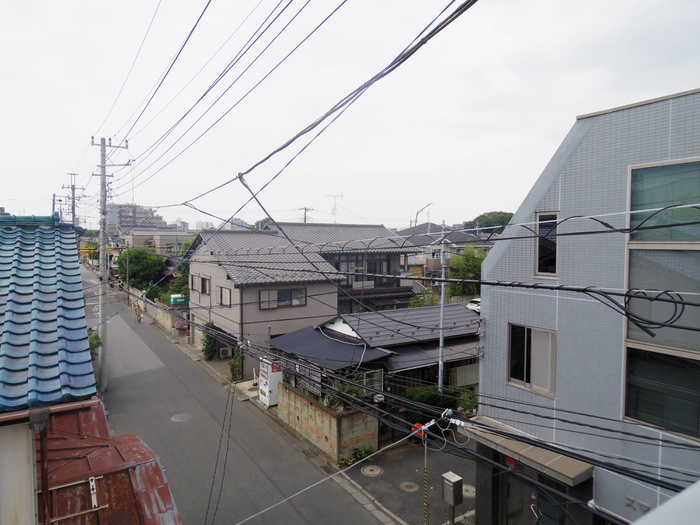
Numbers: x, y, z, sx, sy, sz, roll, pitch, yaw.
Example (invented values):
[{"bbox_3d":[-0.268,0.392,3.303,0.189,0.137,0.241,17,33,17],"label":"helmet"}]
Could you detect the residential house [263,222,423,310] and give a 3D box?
[{"bbox_3d":[-1.193,1.043,39.219,12.100,8.600,11.500,-1,3,-32],"label":"residential house"}]

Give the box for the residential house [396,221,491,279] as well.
[{"bbox_3d":[9.539,-0.055,52.498,10.400,8.950,9.200,-1,3,-32],"label":"residential house"}]

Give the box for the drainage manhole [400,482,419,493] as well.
[{"bbox_3d":[1.724,6.498,13.408,0.540,0.050,0.540,0,2,0],"label":"drainage manhole"}]

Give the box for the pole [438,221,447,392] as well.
[{"bbox_3d":[3.405,2.422,17.231,0.180,7.800,0.180,-1,3,-32],"label":"pole"}]

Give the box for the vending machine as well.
[{"bbox_3d":[-3.401,5.136,20.193,0.710,1.810,1.020,-1,3,-32],"label":"vending machine"}]

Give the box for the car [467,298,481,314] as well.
[{"bbox_3d":[12.987,4.298,44.875,4.200,1.550,1.700,-1,3,-32],"label":"car"}]

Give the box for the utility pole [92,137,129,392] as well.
[{"bbox_3d":[-11.287,0.119,21.878,1.450,11.850,0.500,-1,3,-32],"label":"utility pole"}]

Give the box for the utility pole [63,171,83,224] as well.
[{"bbox_3d":[-24.907,-1.497,41.935,1.700,13.200,0.600,-1,3,-32],"label":"utility pole"}]

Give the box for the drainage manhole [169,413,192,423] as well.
[{"bbox_3d":[-6.731,6.230,18.601,0.780,0.050,0.780,-1,3,-32],"label":"drainage manhole"}]

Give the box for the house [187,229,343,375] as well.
[{"bbox_3d":[-5.891,1.905,29.202,6.250,7.700,11.300,-1,3,-32],"label":"house"}]

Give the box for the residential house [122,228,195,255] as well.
[{"bbox_3d":[-28.775,-0.519,69.673,9.500,8.800,9.500,-1,3,-32],"label":"residential house"}]

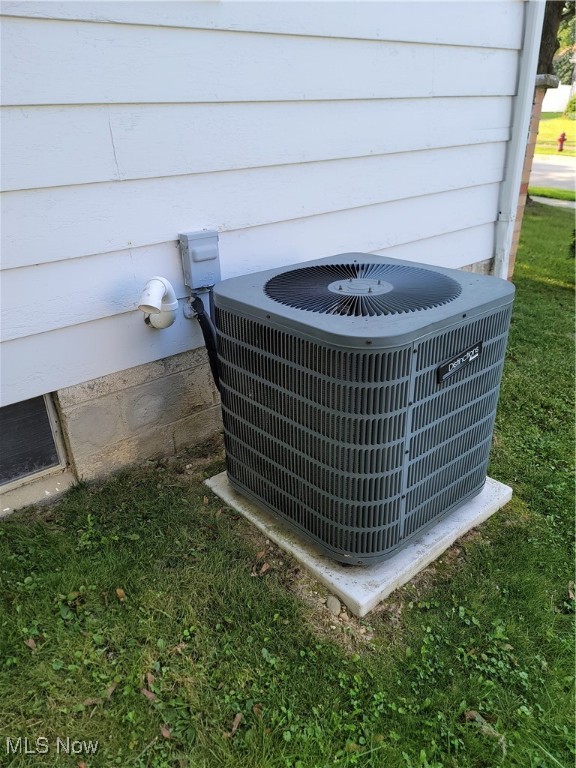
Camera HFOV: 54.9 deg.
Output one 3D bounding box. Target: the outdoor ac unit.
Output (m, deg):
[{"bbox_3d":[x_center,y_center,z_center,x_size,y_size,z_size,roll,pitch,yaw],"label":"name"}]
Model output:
[{"bbox_3d":[0.232,0.012,1.851,0.737,0.700,0.737,-21,31,-35],"label":"outdoor ac unit"}]

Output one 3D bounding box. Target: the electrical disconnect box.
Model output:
[{"bbox_3d":[-0.311,-0.449,1.993,0.122,0.187,0.063,-20,31,-34],"label":"electrical disconnect box"}]

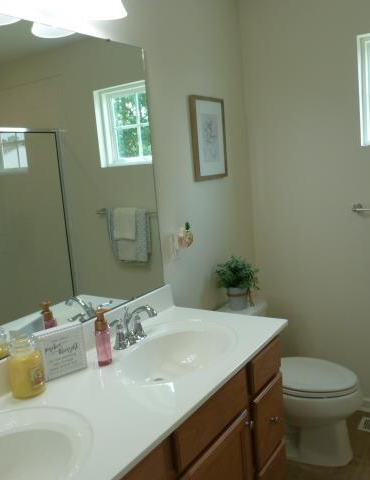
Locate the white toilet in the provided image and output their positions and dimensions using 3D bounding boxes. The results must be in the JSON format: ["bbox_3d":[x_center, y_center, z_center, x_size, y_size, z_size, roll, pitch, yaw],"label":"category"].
[{"bbox_3d":[0.561,0.743,2.389,0.740,0.740,0.430,1,10,33],"label":"white toilet"}]

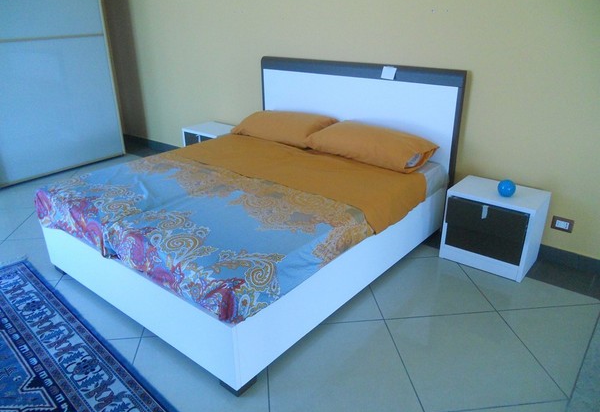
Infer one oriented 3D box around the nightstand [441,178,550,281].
[{"bbox_3d":[1.232,0.128,2.974,0.508,0.469,0.361,17,29,36],"label":"nightstand"}]

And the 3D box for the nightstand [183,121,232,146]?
[{"bbox_3d":[-0.813,-0.511,4.553,0.508,0.469,0.361,17,29,36],"label":"nightstand"}]

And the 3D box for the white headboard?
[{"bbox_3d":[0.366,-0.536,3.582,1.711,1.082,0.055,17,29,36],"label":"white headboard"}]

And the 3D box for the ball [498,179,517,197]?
[{"bbox_3d":[1.234,-0.104,2.782,0.107,0.107,0.107,0,23,0],"label":"ball"}]

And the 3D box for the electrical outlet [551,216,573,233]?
[{"bbox_3d":[1.611,0.116,2.873,0.118,0.083,0.012,17,29,36],"label":"electrical outlet"}]

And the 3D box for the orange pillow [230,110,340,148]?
[{"bbox_3d":[-0.127,-0.618,3.682,0.860,0.185,0.350,17,29,36],"label":"orange pillow"}]

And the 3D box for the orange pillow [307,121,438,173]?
[{"bbox_3d":[0.469,-0.427,3.224,0.890,0.185,0.350,17,29,36],"label":"orange pillow"}]

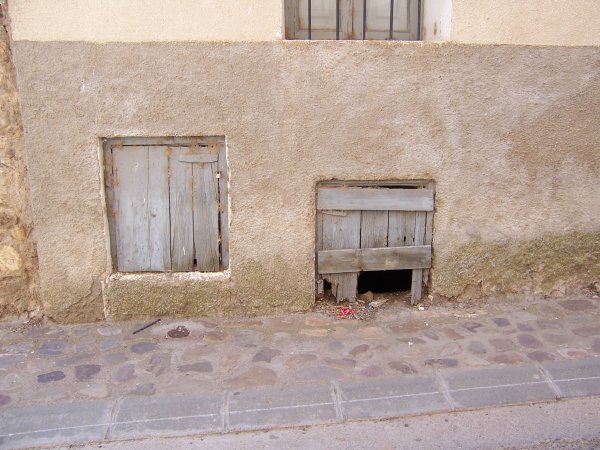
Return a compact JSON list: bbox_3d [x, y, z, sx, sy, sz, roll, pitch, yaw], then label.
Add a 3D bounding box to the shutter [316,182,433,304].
[{"bbox_3d":[0.514,0.119,3.982,0.810,0.873,0.110,0,11,-3],"label":"shutter"}]

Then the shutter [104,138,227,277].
[{"bbox_3d":[-0.898,-0.133,3.905,0.822,0.924,0.080,0,11,-3],"label":"shutter"}]

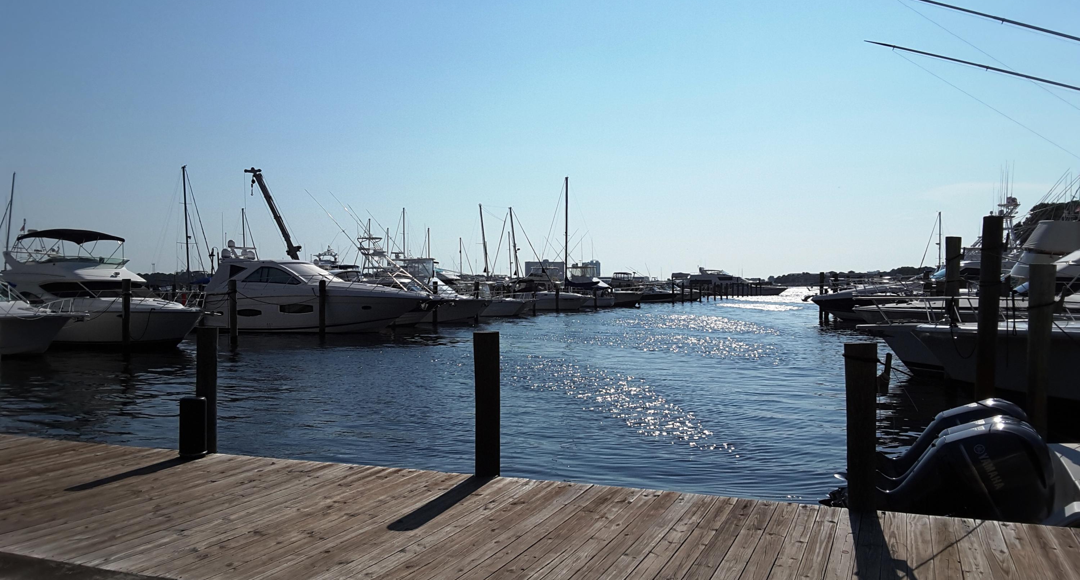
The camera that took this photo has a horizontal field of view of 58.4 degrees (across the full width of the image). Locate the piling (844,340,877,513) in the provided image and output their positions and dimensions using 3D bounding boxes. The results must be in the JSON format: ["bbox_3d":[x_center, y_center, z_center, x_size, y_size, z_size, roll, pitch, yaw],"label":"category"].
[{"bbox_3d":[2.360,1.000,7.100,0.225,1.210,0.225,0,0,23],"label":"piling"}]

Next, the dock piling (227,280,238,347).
[{"bbox_3d":[-12.960,0.945,40.800,0.290,2.780,0.290,0,0,23],"label":"dock piling"}]

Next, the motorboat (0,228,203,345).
[{"bbox_3d":[-18.700,-0.167,41.000,13.000,5.000,4.200,0,0,22],"label":"motorboat"}]

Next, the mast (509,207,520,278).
[{"bbox_3d":[-2.600,-4.020,98.000,0.200,8.650,0.200,-5,0,22],"label":"mast"}]

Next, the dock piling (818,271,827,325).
[{"bbox_3d":[18.900,0.484,64.800,0.290,3.390,0.290,0,0,23],"label":"dock piling"}]

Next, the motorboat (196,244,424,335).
[{"bbox_3d":[-12.100,-0.193,52.800,13.600,4.900,4.300,0,0,22],"label":"motorboat"}]

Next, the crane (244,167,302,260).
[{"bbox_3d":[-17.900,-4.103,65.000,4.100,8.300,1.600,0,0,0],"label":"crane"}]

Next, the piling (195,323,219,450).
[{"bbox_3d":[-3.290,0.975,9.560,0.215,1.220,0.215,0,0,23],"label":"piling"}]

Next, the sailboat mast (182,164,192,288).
[{"bbox_3d":[-31.000,-5.300,85.000,0.200,11.300,0.200,-3,0,22],"label":"sailboat mast"}]

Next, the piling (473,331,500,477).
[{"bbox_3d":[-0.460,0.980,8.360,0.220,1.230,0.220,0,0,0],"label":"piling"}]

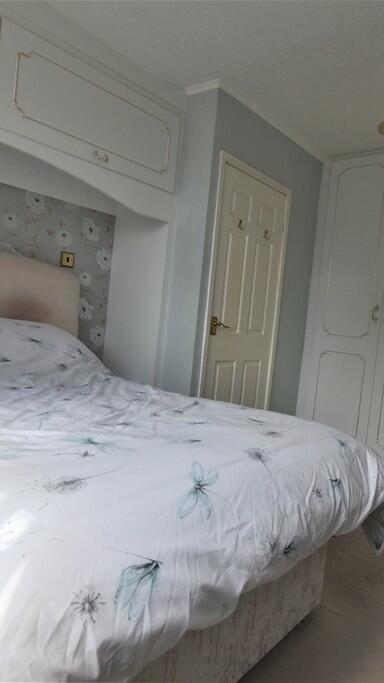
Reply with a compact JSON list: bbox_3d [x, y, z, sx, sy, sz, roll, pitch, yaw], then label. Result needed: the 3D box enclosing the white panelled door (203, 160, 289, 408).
[{"bbox_3d":[0.380,-0.158,3.060,0.060,2.060,0.855,8,4,43],"label":"white panelled door"}]

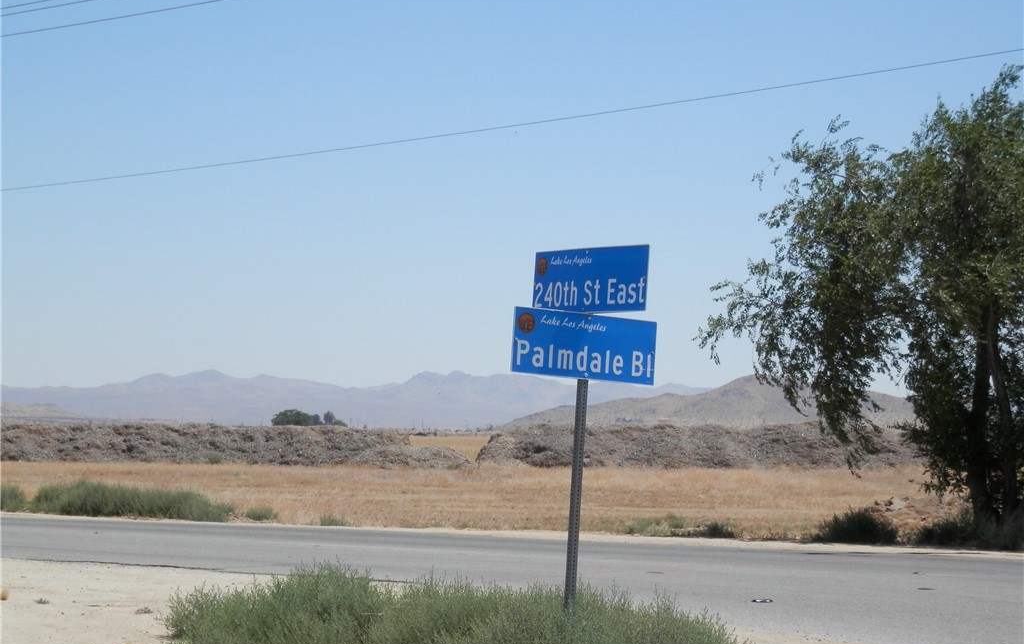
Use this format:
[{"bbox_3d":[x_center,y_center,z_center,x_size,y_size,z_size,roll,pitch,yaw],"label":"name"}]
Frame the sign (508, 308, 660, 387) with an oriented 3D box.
[{"bbox_3d":[0.446,0.150,17.608,1.083,0.393,0.020,6,-5,-35],"label":"sign"}]

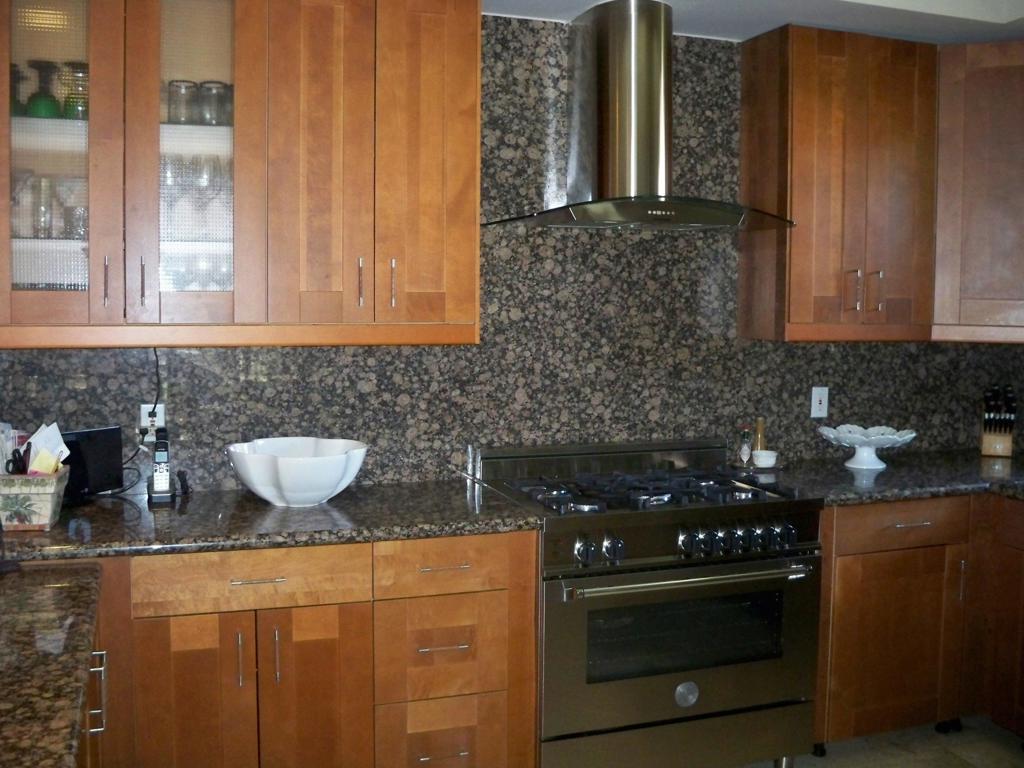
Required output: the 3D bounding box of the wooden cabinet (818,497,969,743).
[{"bbox_3d":[1.100,0.717,3.550,0.595,0.772,0.620,-1,4,-20],"label":"wooden cabinet"}]

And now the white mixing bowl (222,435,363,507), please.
[{"bbox_3d":[-0.608,0.257,2.955,0.390,0.155,0.390,-1,4,-20],"label":"white mixing bowl"}]

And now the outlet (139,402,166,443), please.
[{"bbox_3d":[-1.058,0.118,3.055,0.070,0.112,0.010,-1,4,-20],"label":"outlet"}]

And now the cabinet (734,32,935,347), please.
[{"bbox_3d":[1.152,-0.678,3.670,0.635,1.058,0.310,-1,4,-20],"label":"cabinet"}]

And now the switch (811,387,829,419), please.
[{"bbox_3d":[1.153,0.070,3.860,0.074,0.114,0.010,-1,4,-20],"label":"switch"}]

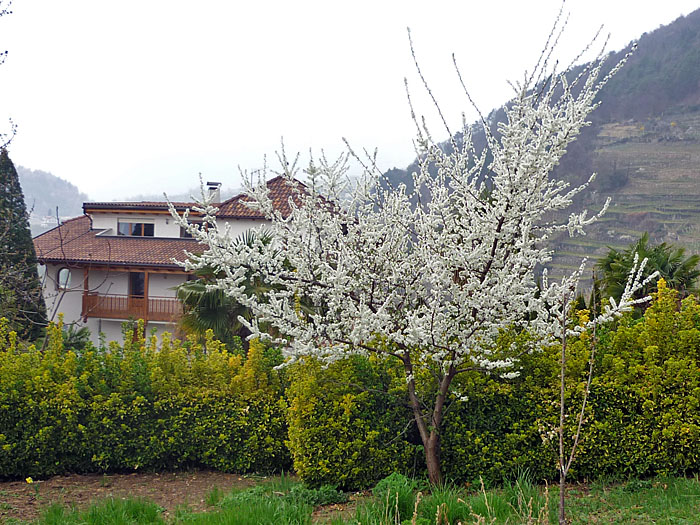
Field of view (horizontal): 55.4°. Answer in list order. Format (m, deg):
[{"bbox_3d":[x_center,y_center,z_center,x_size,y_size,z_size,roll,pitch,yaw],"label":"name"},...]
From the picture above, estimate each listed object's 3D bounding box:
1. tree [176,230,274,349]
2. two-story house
[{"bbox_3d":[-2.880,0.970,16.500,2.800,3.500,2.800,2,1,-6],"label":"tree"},{"bbox_3d":[-8.200,0.400,38.800,16.000,9.600,10.500,2,1,10],"label":"two-story house"}]

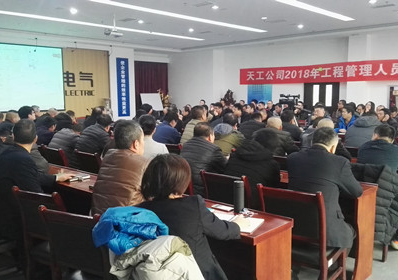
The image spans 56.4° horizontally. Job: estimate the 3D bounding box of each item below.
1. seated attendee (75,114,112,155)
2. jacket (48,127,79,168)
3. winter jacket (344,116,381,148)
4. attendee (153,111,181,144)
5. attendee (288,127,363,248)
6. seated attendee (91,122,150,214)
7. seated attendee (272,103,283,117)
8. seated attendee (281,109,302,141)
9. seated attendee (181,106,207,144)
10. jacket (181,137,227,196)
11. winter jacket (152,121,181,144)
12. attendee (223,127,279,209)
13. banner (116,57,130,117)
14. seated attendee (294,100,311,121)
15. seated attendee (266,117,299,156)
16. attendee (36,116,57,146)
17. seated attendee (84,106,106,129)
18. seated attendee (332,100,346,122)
[{"bbox_3d":[-1.096,0.373,4.463,0.540,1.290,0.800,5,8,38],"label":"seated attendee"},{"bbox_3d":[-1.714,0.168,4.770,0.500,0.630,0.470,6,9,44],"label":"jacket"},{"bbox_3d":[2.167,0.075,4.910,0.570,0.680,0.500,5,8,42],"label":"winter jacket"},{"bbox_3d":[-0.375,0.237,5.618,0.550,1.300,0.760,5,8,42],"label":"attendee"},{"bbox_3d":[0.960,0.557,2.817,0.580,1.280,0.800,5,8,36],"label":"attendee"},{"bbox_3d":[-0.382,0.577,2.307,0.560,1.340,0.760,5,8,42],"label":"seated attendee"},{"bbox_3d":[1.837,-0.161,9.068,0.780,1.300,0.520,-5,8,-36],"label":"seated attendee"},{"bbox_3d":[1.419,0.215,5.712,0.540,1.300,0.750,5,8,42],"label":"seated attendee"},{"bbox_3d":[-0.005,0.247,5.201,0.560,1.380,0.780,5,8,38],"label":"seated attendee"},{"bbox_3d":[0.054,0.324,3.400,0.550,0.640,0.500,5,8,42],"label":"jacket"},{"bbox_3d":[-0.452,0.063,5.560,0.540,0.640,0.500,5,8,42],"label":"winter jacket"},{"bbox_3d":[0.557,0.523,3.156,0.560,1.250,0.780,5,8,42],"label":"attendee"},{"bbox_3d":[-3.146,-2.179,15.454,0.576,2.384,0.040,-6,9,-42],"label":"banner"},{"bbox_3d":[2.513,-0.209,9.465,0.780,1.320,0.550,-5,8,-36],"label":"seated attendee"},{"bbox_3d":[0.938,0.381,4.436,0.570,1.280,0.800,5,8,38],"label":"seated attendee"},{"bbox_3d":[-2.102,0.282,5.387,0.550,1.300,0.800,6,9,44],"label":"attendee"},{"bbox_3d":[-1.714,0.129,6.467,0.550,1.340,0.780,5,8,38],"label":"seated attendee"},{"bbox_3d":[3.469,-0.231,9.497,0.750,1.320,0.520,-5,8,-36],"label":"seated attendee"}]

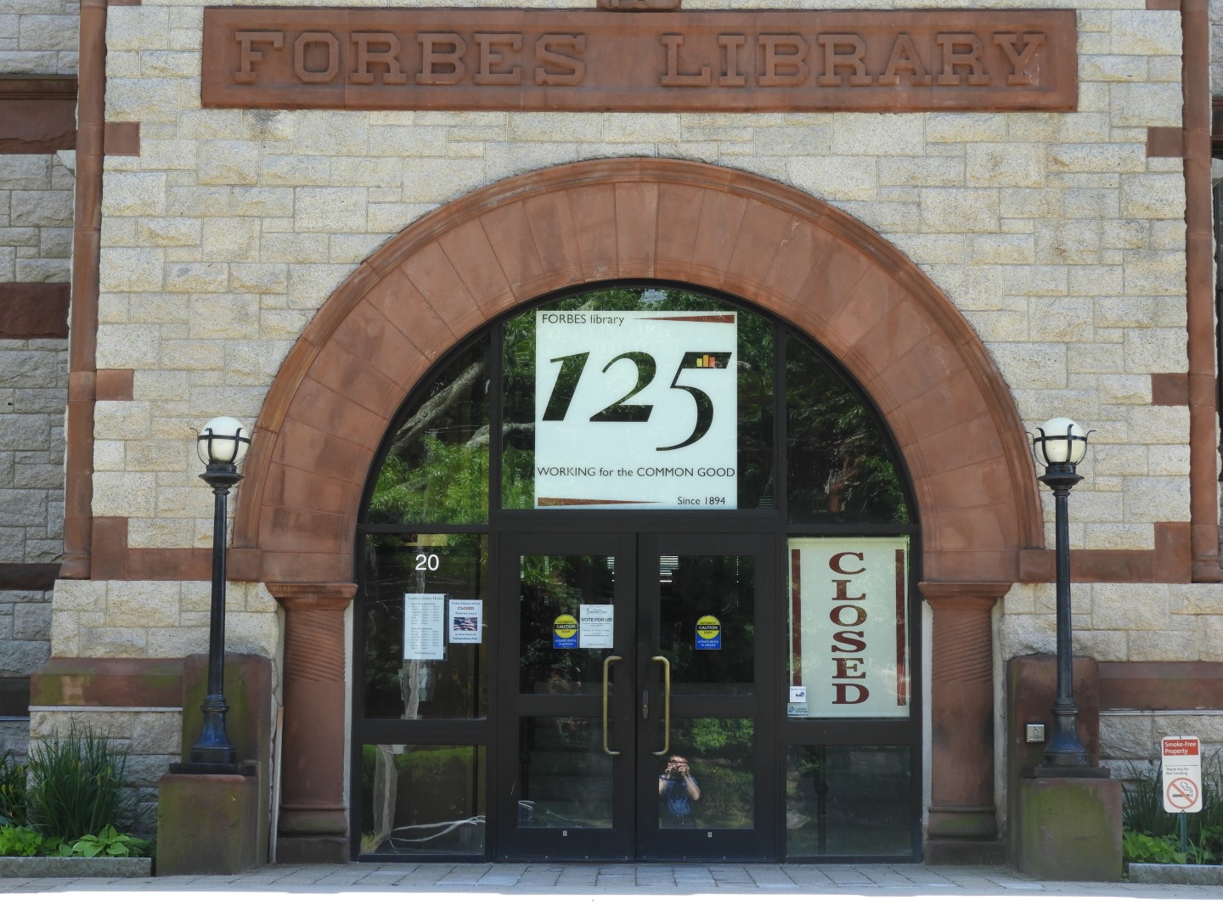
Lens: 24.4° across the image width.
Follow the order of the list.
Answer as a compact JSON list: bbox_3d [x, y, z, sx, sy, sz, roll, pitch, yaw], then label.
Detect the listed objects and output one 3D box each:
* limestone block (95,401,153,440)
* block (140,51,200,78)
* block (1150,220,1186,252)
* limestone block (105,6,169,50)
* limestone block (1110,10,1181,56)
[{"bbox_3d":[-3.116,-0.232,18.104,0.367,0.258,0.200,0,-6,1],"label":"limestone block"},{"bbox_3d":[-2.854,-2.540,18.361,0.378,0.190,0.200,0,-6,1],"label":"block"},{"bbox_3d":[3.601,-1.425,18.405,0.241,0.214,0.250,0,-7,1],"label":"block"},{"bbox_3d":[-3.083,-2.790,18.507,0.411,0.296,0.200,0,-7,0],"label":"limestone block"},{"bbox_3d":[3.443,-2.734,18.292,0.461,0.303,0.200,0,-6,1],"label":"limestone block"}]

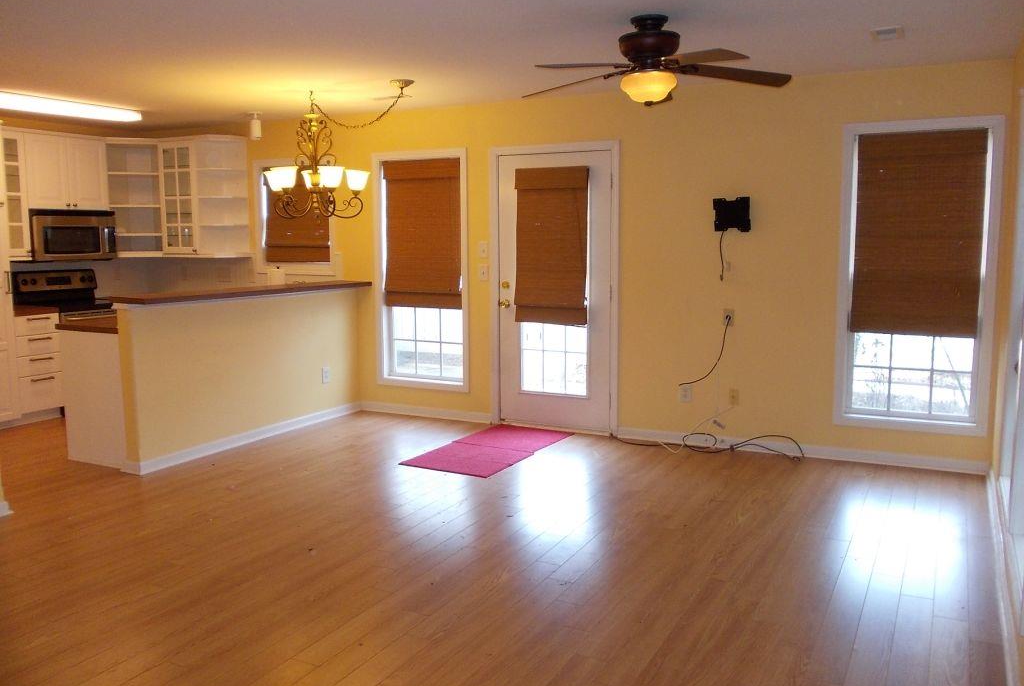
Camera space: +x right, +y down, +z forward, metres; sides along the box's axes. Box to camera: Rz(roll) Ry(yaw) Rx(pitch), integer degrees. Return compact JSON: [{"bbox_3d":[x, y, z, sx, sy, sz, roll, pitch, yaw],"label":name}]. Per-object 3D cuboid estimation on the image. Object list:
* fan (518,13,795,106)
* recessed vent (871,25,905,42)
[{"bbox_3d":[0.643,-1.323,3.888,1.270,0.385,1.270,3,8,28],"label":"fan"},{"bbox_3d":[1.885,-1.545,4.153,0.150,0.015,0.260,3,8,28],"label":"recessed vent"}]

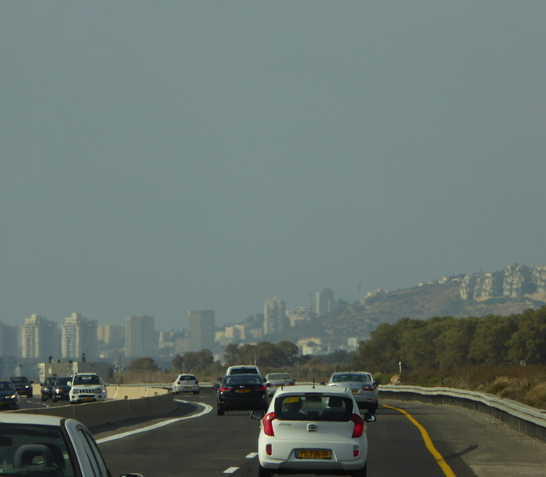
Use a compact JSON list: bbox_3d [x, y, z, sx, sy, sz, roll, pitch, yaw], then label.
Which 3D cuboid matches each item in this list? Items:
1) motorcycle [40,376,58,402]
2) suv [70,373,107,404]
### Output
[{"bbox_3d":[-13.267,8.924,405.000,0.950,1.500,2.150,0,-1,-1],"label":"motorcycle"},{"bbox_3d":[-8.799,7.277,327.000,1.650,1.700,3.800,0,-1,0],"label":"suv"}]

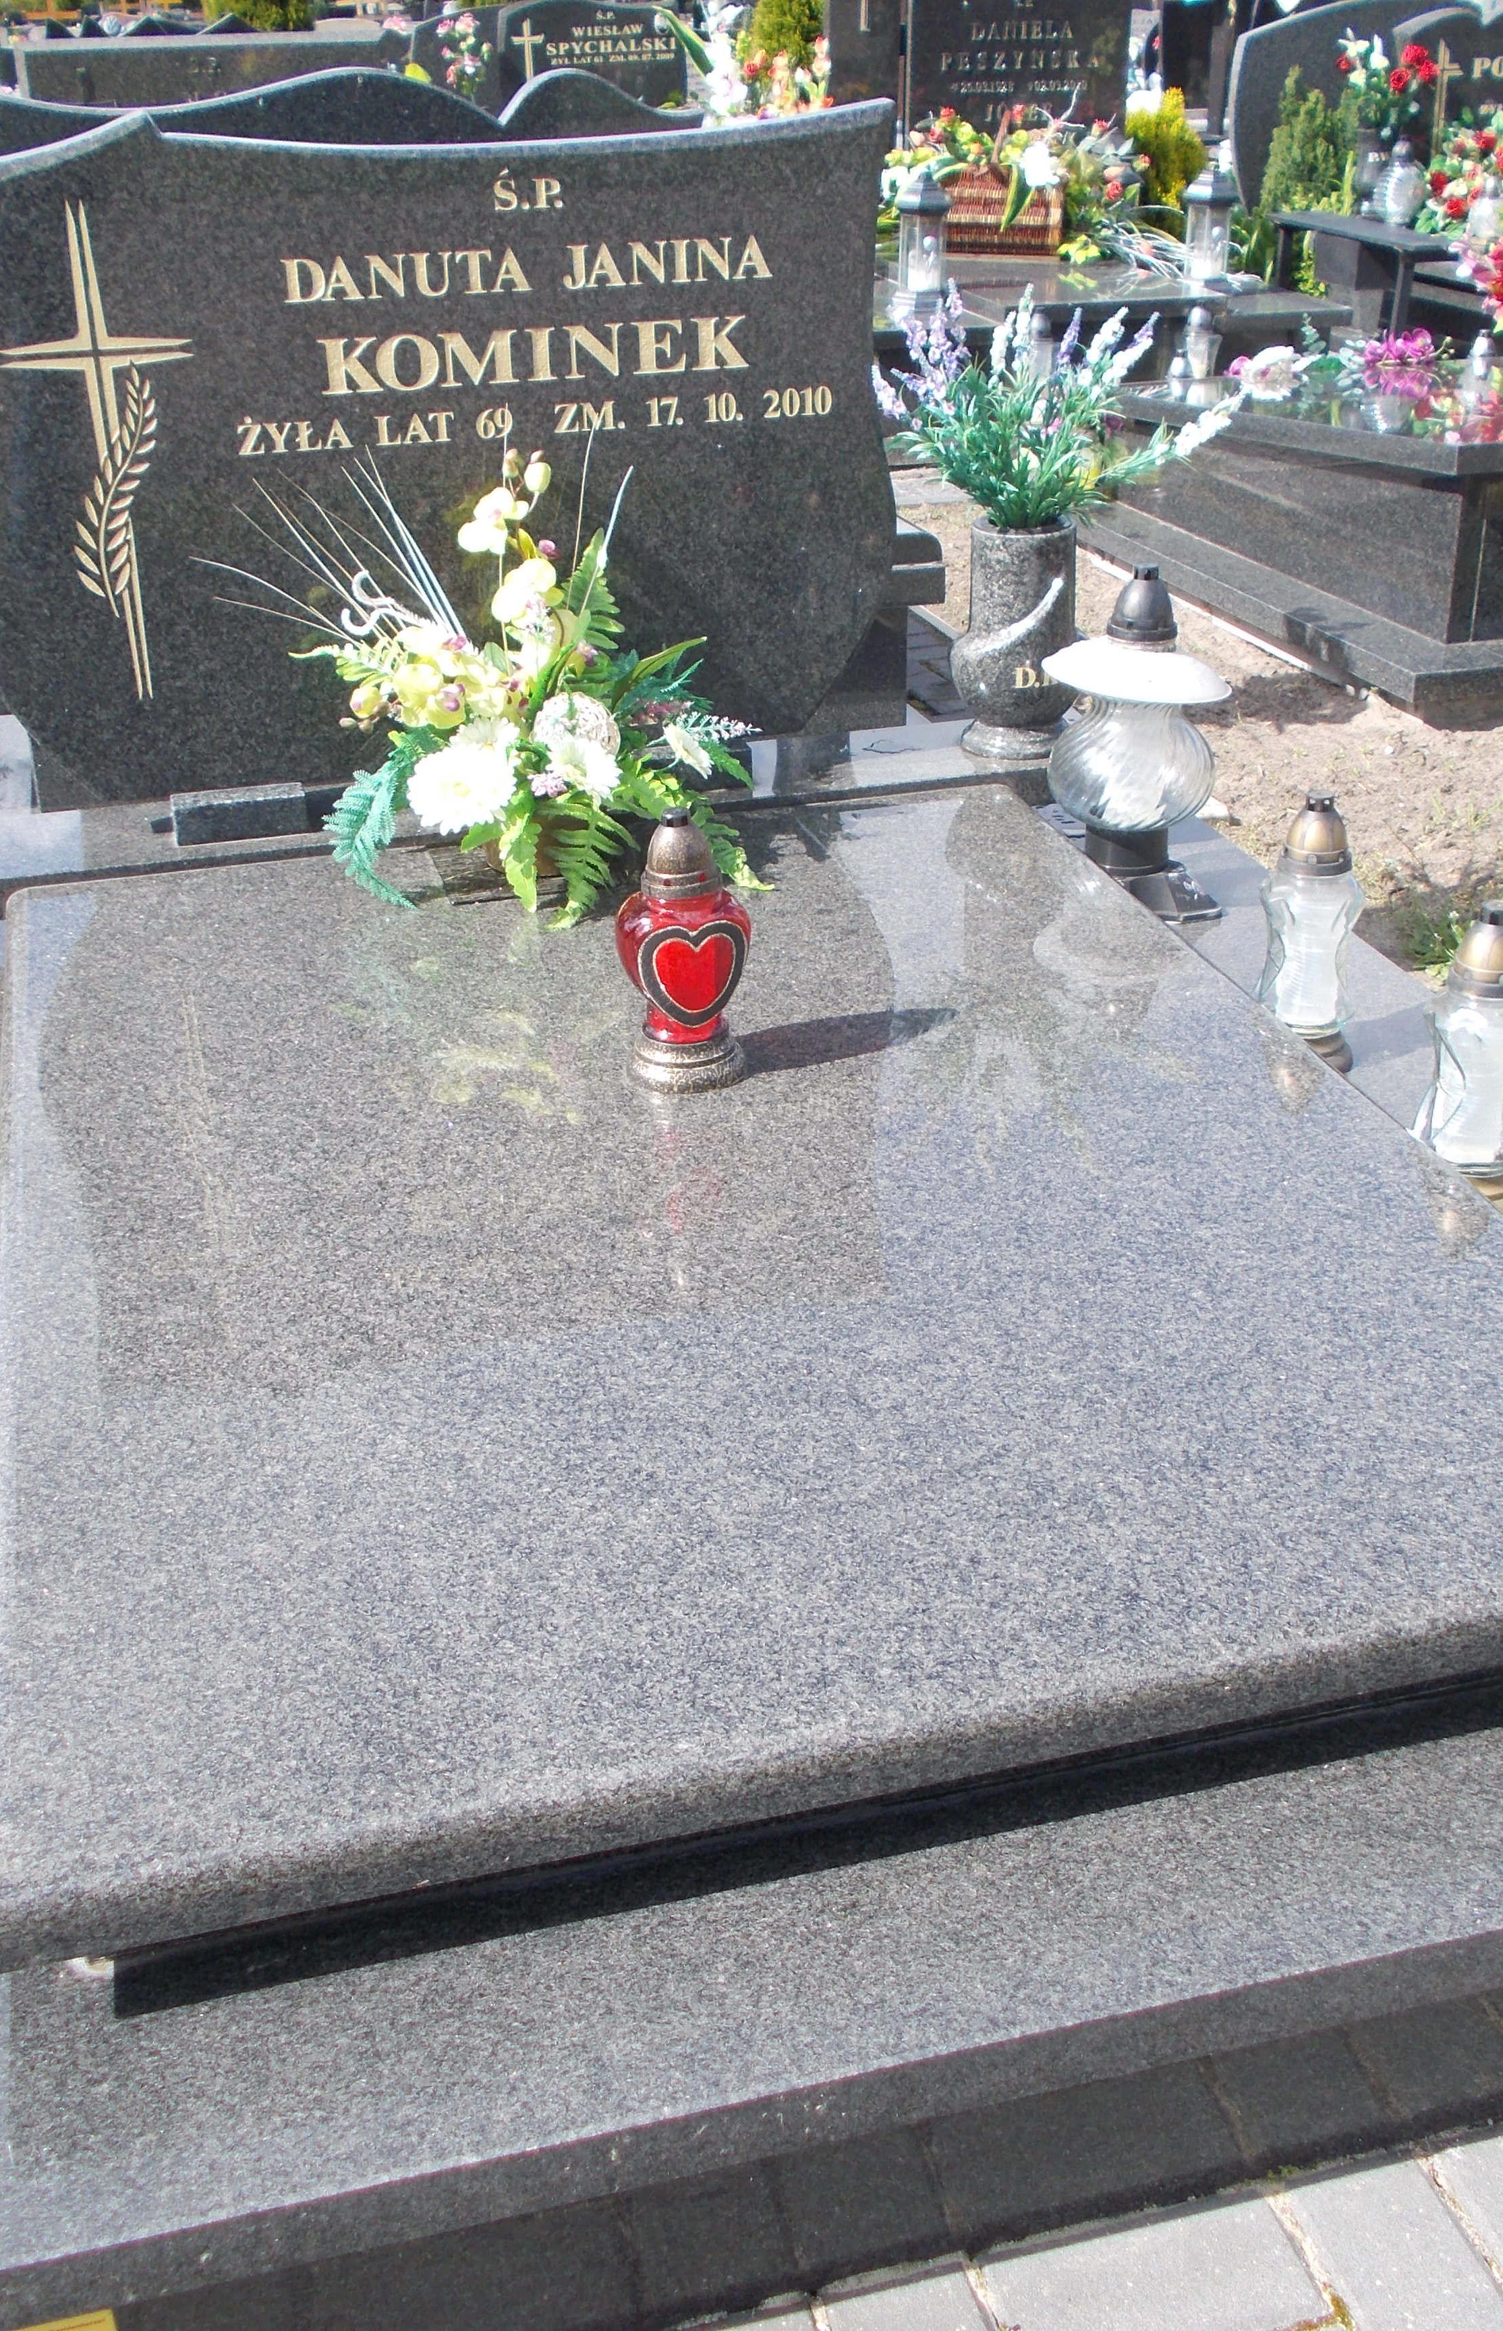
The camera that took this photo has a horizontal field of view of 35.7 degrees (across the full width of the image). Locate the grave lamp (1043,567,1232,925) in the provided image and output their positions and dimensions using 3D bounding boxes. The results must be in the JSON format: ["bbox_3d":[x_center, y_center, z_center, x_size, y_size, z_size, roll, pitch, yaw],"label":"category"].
[{"bbox_3d":[0.457,-0.515,2.804,0.235,0.385,0.235,0,27,0],"label":"grave lamp"}]

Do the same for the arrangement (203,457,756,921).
[{"bbox_3d":[-0.309,-0.562,2.638,0.610,0.470,0.420,-7,27,-13],"label":"arrangement"}]

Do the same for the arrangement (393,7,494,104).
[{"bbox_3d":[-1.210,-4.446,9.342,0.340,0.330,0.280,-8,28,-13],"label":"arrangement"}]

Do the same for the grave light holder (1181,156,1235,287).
[{"bbox_3d":[1.385,-2.816,6.979,0.160,0.345,0.160,-7,27,-13],"label":"grave light holder"}]

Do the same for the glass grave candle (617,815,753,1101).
[{"bbox_3d":[-0.063,-0.206,2.175,0.122,0.252,0.112,-1,26,0],"label":"glass grave candle"}]

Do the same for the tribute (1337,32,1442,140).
[{"bbox_3d":[2.014,-3.404,7.362,0.340,0.330,0.280,-8,28,-13],"label":"tribute"}]

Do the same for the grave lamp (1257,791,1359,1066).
[{"bbox_3d":[0.590,-0.246,2.460,0.108,0.284,0.106,-7,27,-13],"label":"grave lamp"}]

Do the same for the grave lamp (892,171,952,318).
[{"bbox_3d":[0.469,-2.540,6.444,0.160,0.360,0.160,-8,28,-13],"label":"grave lamp"}]

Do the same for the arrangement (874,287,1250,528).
[{"bbox_3d":[0.399,-0.976,3.012,0.480,0.300,0.400,-8,28,-13],"label":"arrangement"}]

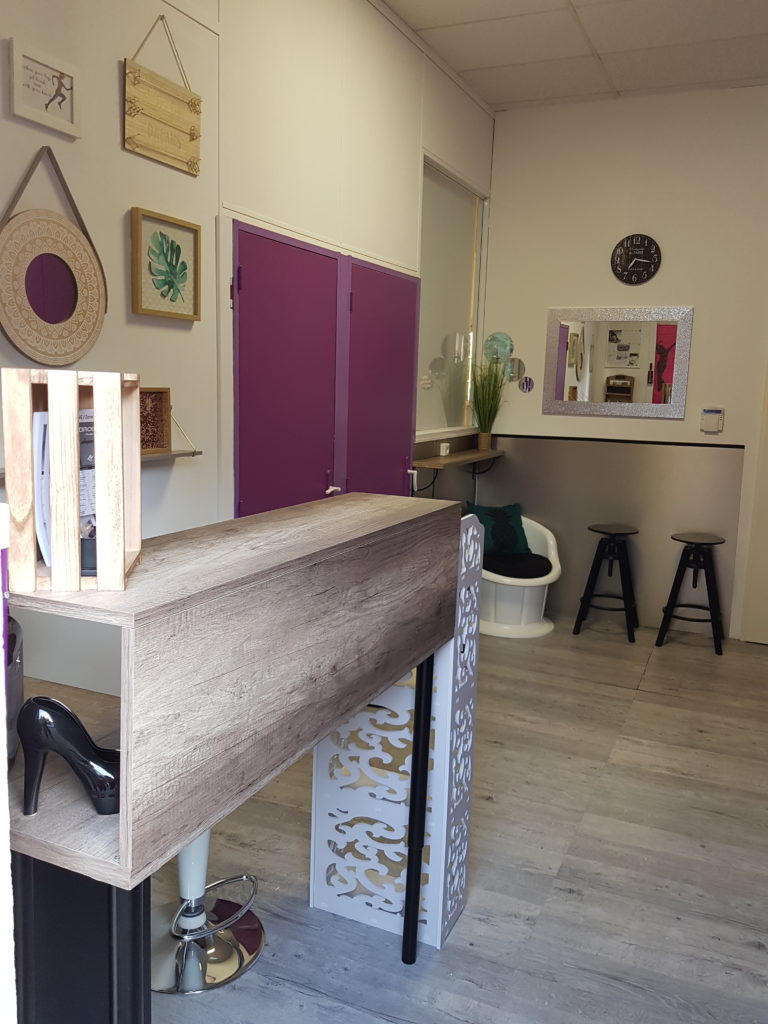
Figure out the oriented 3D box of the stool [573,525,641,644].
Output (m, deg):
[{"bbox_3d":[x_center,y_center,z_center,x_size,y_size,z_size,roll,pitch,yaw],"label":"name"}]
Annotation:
[{"bbox_3d":[1.449,0.430,4.947,0.340,0.690,0.340,7,11,26],"label":"stool"}]

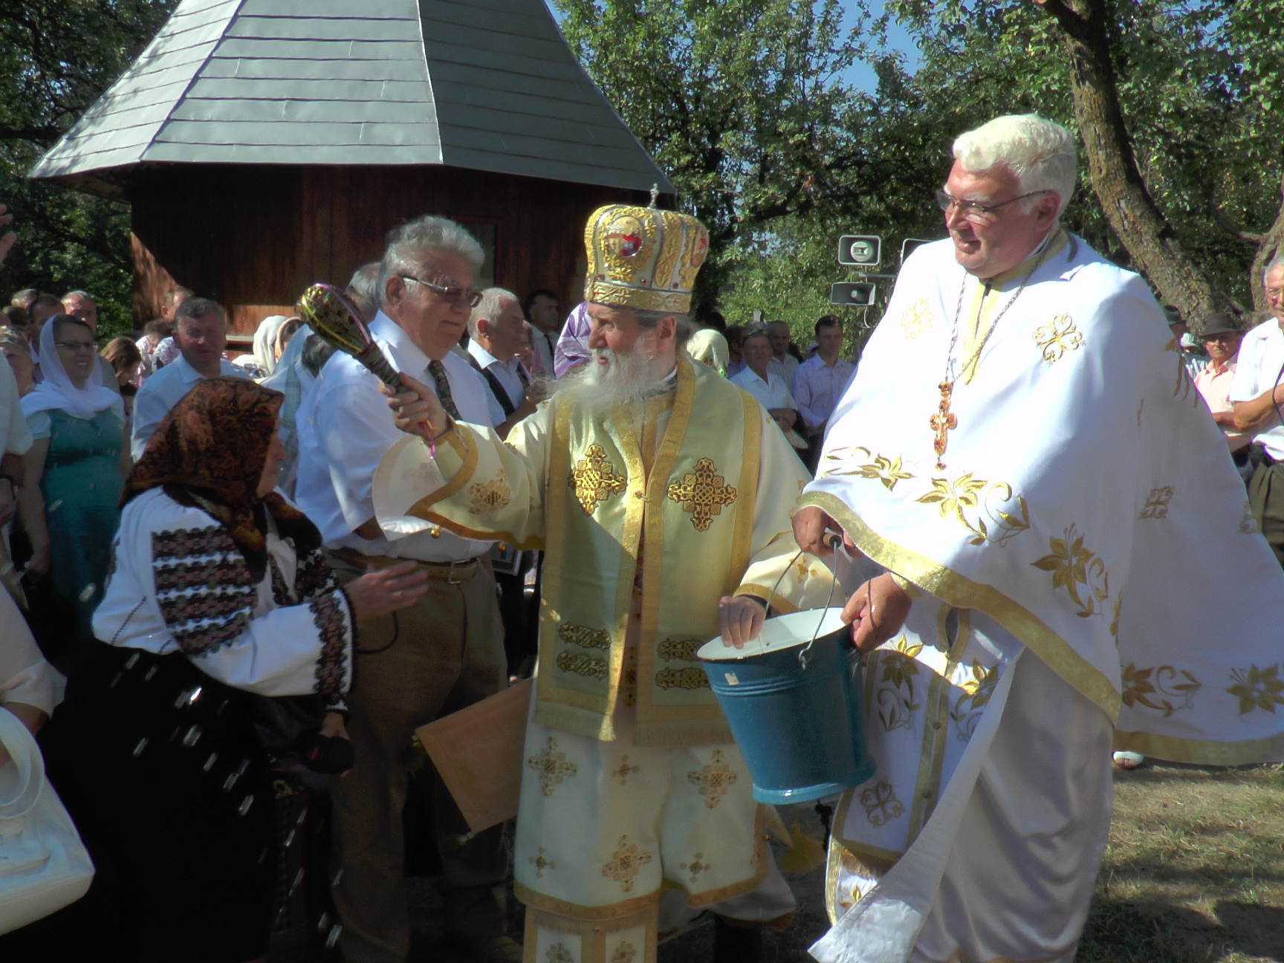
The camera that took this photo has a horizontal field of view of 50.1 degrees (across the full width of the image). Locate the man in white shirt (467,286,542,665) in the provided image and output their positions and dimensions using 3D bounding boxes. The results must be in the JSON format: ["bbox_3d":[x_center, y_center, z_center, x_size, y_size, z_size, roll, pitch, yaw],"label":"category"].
[{"bbox_3d":[-0.558,0.111,5.373,0.420,1.720,0.520,5,6,36],"label":"man in white shirt"}]

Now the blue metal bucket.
[{"bbox_3d":[0.255,0.376,2.310,0.275,0.260,0.275,-15,6,2],"label":"blue metal bucket"}]

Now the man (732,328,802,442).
[{"bbox_3d":[0.743,-0.107,8.771,0.520,1.680,0.380,-1,5,-24],"label":"man"}]

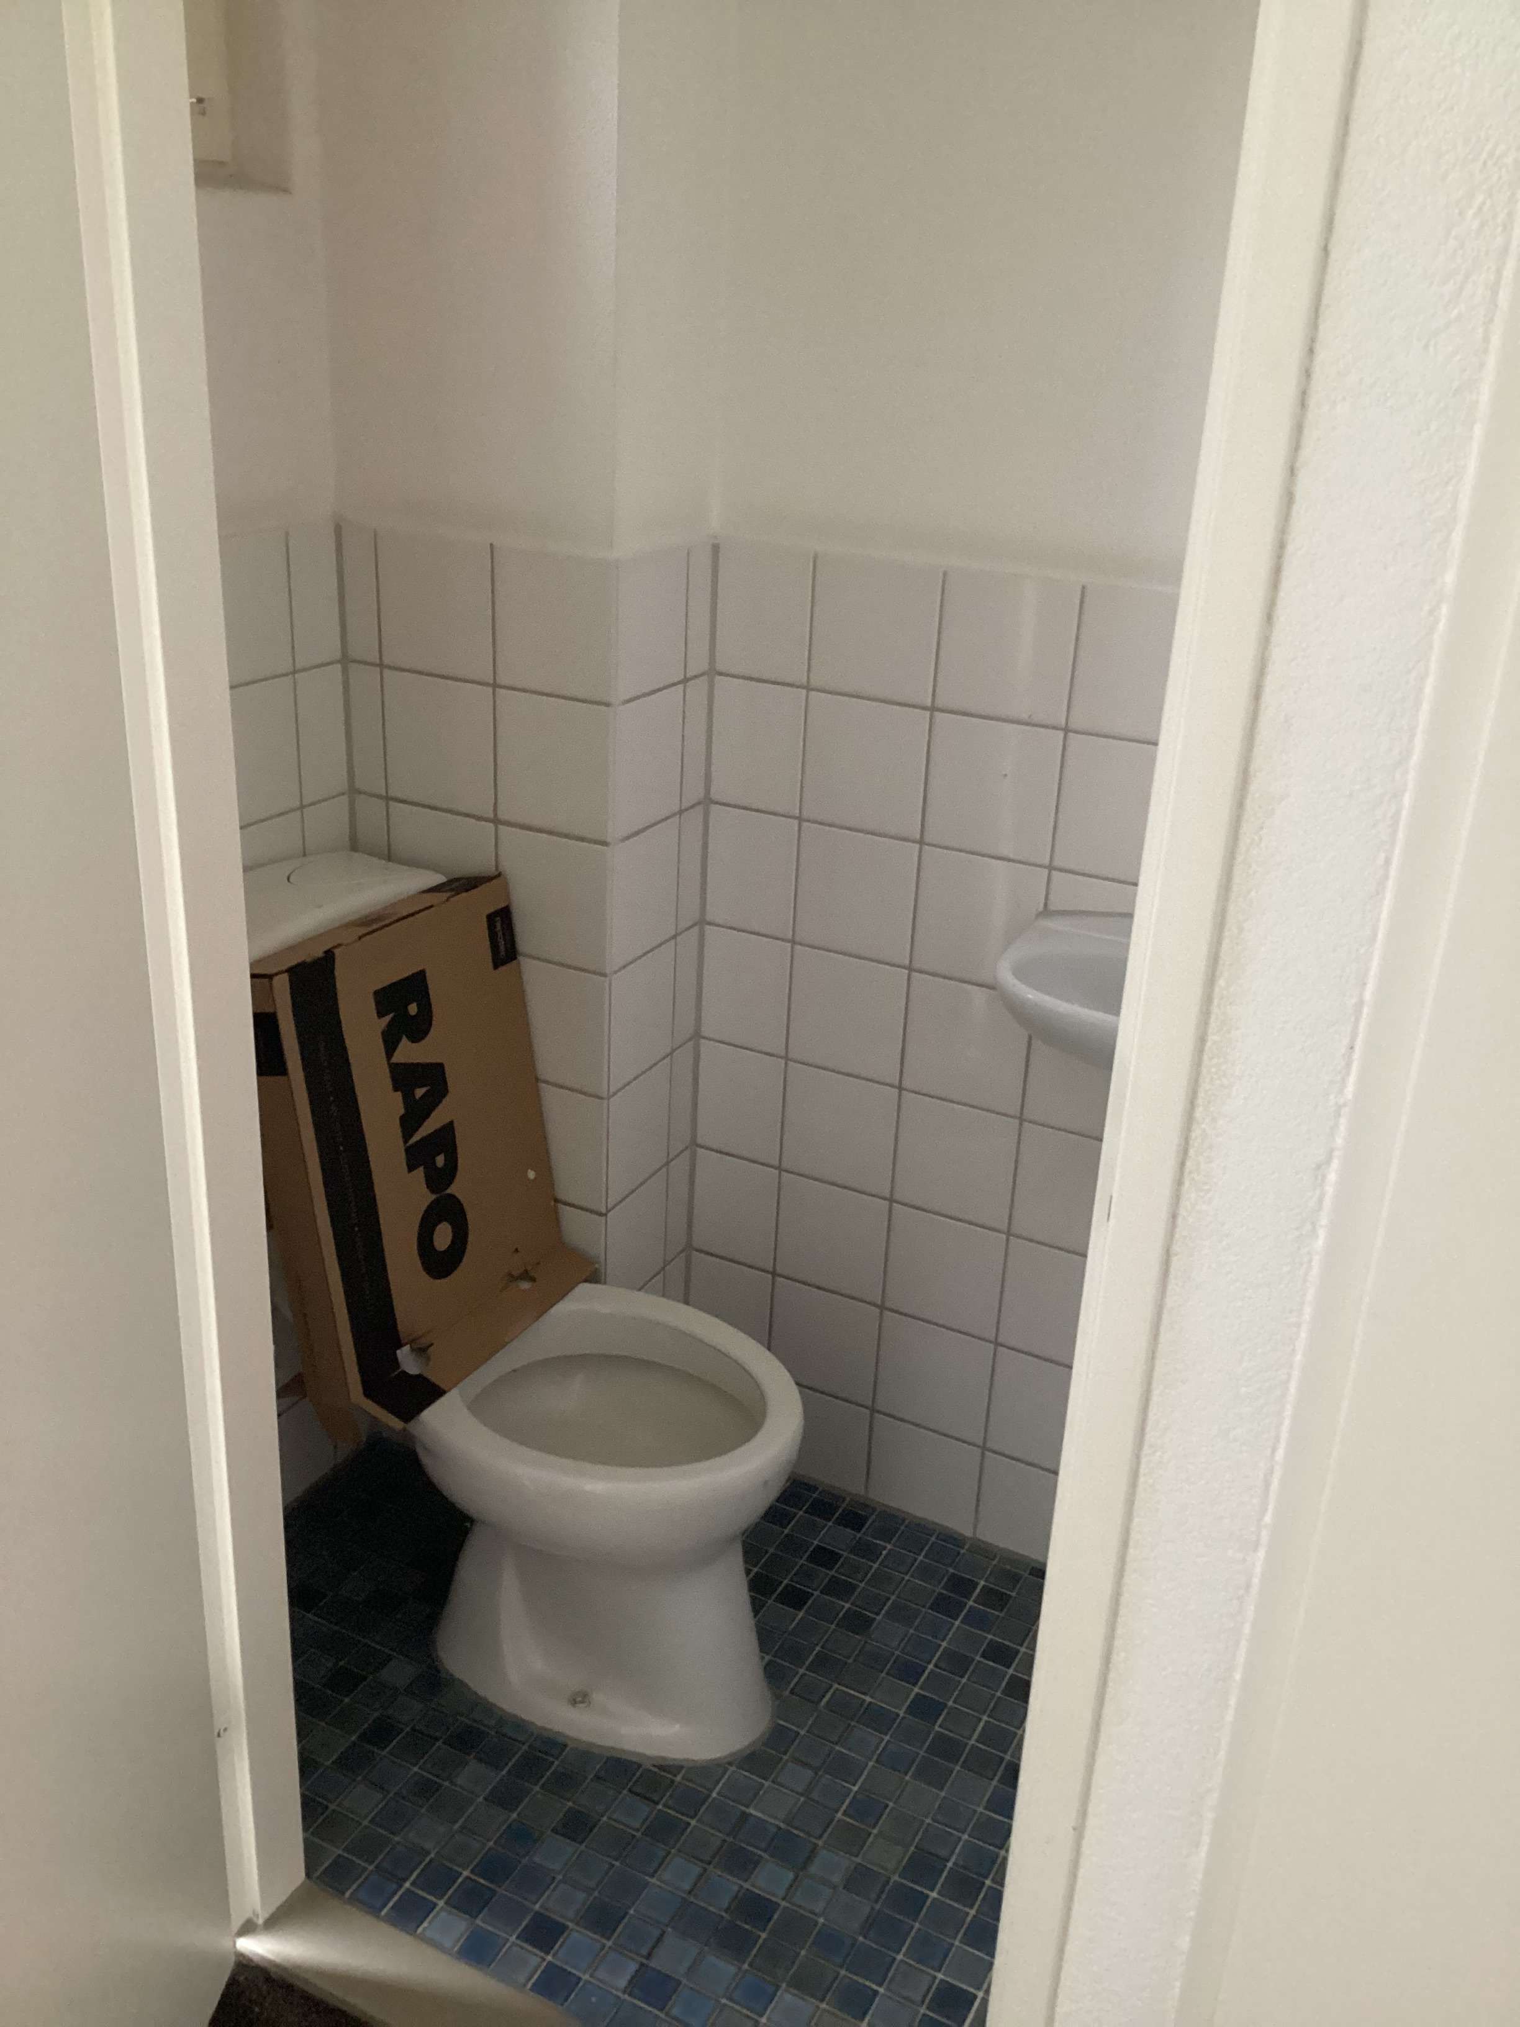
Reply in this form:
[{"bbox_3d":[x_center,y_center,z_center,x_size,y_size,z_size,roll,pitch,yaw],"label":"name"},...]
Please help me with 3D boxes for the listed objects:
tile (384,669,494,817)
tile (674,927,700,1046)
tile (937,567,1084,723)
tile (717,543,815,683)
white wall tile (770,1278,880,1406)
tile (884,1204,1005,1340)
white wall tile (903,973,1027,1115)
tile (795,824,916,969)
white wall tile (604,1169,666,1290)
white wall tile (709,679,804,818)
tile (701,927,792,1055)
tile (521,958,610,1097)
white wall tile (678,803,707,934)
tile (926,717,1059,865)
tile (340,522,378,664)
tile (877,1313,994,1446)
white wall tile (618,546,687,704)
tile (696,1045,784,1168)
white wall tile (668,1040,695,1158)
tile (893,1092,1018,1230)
[{"bbox_3d":[-0.356,-0.303,2.039,0.149,0.149,0.010,14,25,24],"label":"tile"},{"bbox_3d":[-0.093,-0.031,2.203,0.010,0.148,0.054,14,25,24],"label":"tile"},{"bbox_3d":[0.261,-0.384,1.910,0.148,0.148,0.010,14,25,24],"label":"tile"},{"bbox_3d":[0.007,-0.451,2.039,0.118,0.151,0.010,14,25,24],"label":"tile"},{"bbox_3d":[0.084,0.421,2.335,0.149,0.149,0.010,14,25,24],"label":"white wall tile"},{"bbox_3d":[0.226,0.315,2.213,0.148,0.149,0.009,14,26,24],"label":"tile"},{"bbox_3d":[0.241,0.035,2.096,0.149,0.149,0.010,14,25,24],"label":"white wall tile"},{"bbox_3d":[0.113,-0.138,2.094,0.148,0.149,0.009,14,26,24],"label":"tile"},{"bbox_3d":[-0.156,0.283,2.242,0.010,0.149,0.147,14,25,24],"label":"white wall tile"},{"bbox_3d":[-0.001,-0.307,2.087,0.117,0.148,0.010,14,25,24],"label":"white wall tile"},{"bbox_3d":[-0.015,-0.029,2.217,0.118,0.149,0.010,14,25,24],"label":"tile"},{"bbox_3d":[-0.237,0.010,2.094,0.148,0.149,0.010,14,25,24],"label":"tile"},{"bbox_3d":[-0.087,-0.171,2.150,0.010,0.149,0.053,14,25,24],"label":"white wall tile"},{"bbox_3d":[0.256,-0.246,1.979,0.149,0.149,0.010,14,25,24],"label":"tile"},{"bbox_3d":[-0.440,-0.467,2.023,0.047,0.151,0.010,14,25,24],"label":"tile"},{"bbox_3d":[0.219,0.454,2.268,0.148,0.148,0.010,14,25,24],"label":"tile"},{"bbox_3d":[-0.119,-0.417,1.947,0.010,0.149,0.147,14,25,24],"label":"white wall tile"},{"bbox_3d":[-0.022,0.112,2.266,0.117,0.148,0.010,14,25,24],"label":"tile"},{"bbox_3d":[-0.100,0.108,2.275,0.010,0.149,0.057,14,25,24],"label":"white wall tile"},{"bbox_3d":[0.234,0.175,2.157,0.149,0.149,0.010,14,25,24],"label":"tile"}]

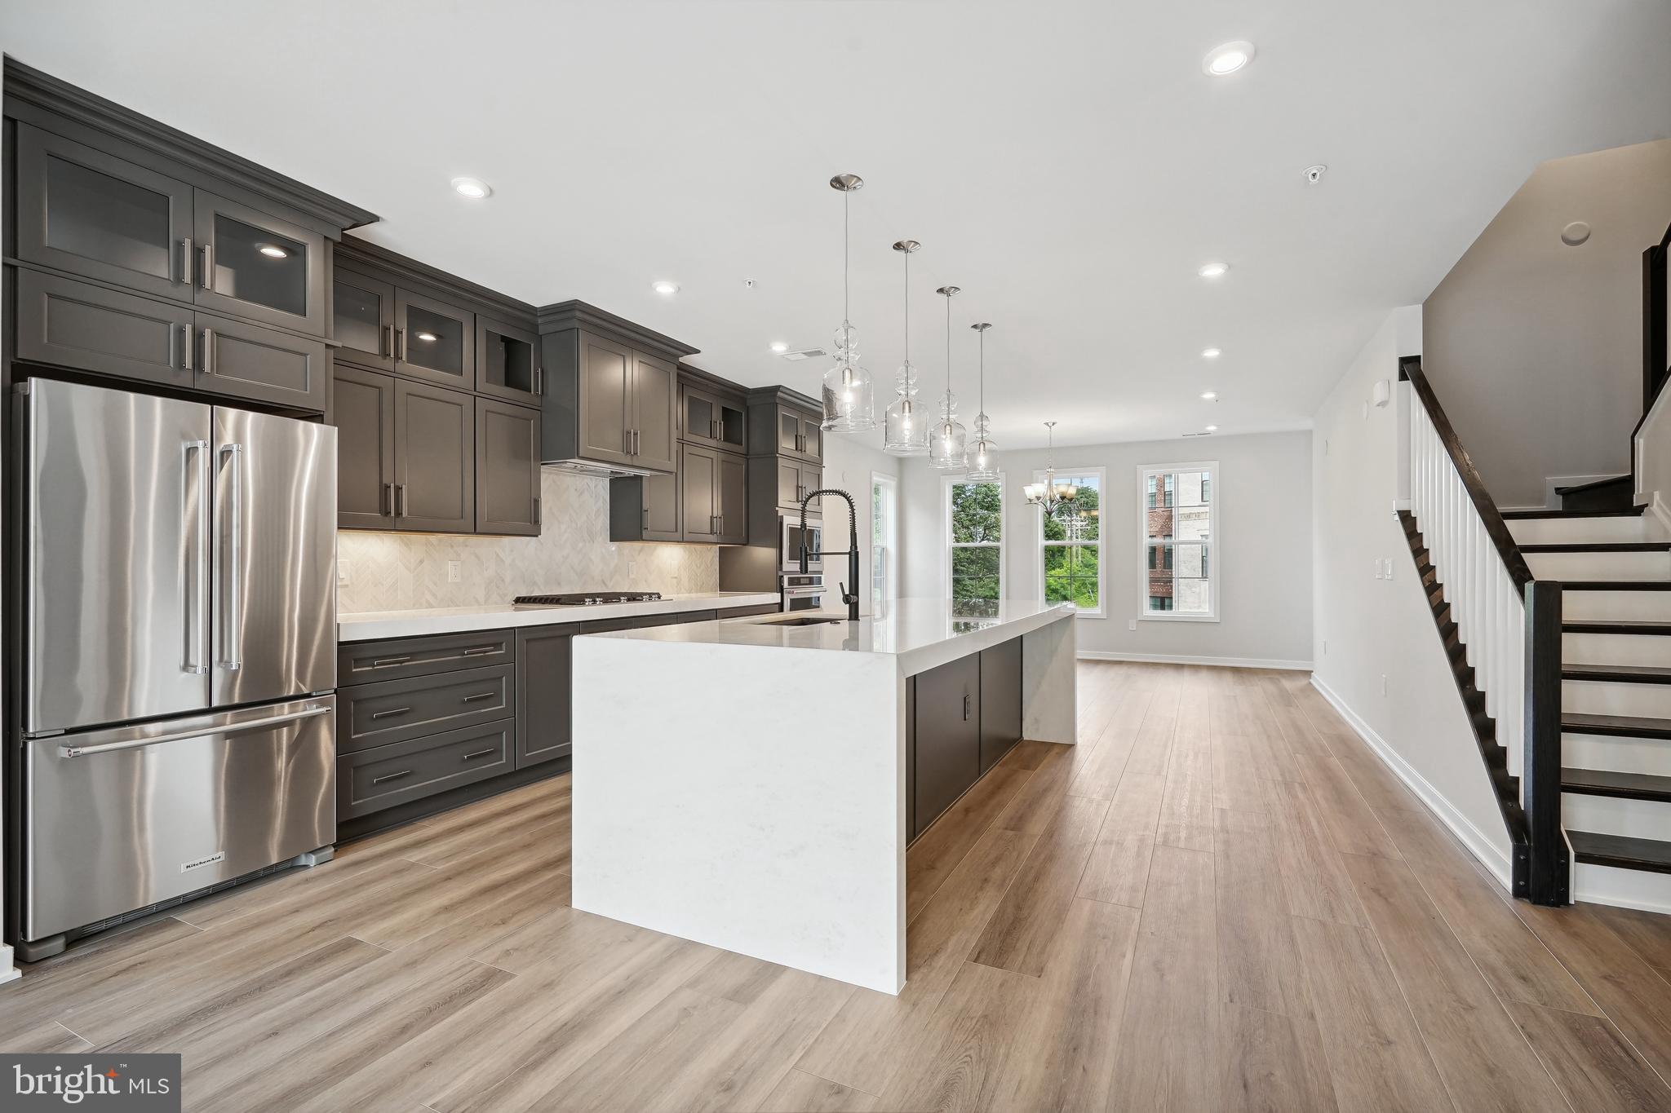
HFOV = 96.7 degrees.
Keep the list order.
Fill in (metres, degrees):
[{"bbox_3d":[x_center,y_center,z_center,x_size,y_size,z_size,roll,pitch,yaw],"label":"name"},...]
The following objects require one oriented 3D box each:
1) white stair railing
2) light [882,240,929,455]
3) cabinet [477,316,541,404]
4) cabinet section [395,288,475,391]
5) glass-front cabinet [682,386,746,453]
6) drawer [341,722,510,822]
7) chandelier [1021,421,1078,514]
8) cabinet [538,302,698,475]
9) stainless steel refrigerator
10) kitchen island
[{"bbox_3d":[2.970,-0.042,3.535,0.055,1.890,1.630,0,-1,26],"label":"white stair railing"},{"bbox_3d":[0.338,-0.988,3.506,0.218,0.984,0.218,0,-1,0],"label":"light"},{"bbox_3d":[-2.024,-1.119,4.383,0.304,0.454,0.448,0,-1,26],"label":"cabinet"},{"bbox_3d":[-2.213,-1.105,3.917,0.340,0.437,0.442,0,-1,26],"label":"cabinet section"},{"bbox_3d":[-1.115,-1.117,6.208,0.313,0.432,0.878,0,-1,26],"label":"glass-front cabinet"},{"bbox_3d":[-2.119,0.995,3.641,0.500,0.280,0.888,0,-1,26],"label":"drawer"},{"bbox_3d":[2.310,-0.936,7.953,0.580,0.977,0.580,0,-1,26],"label":"chandelier"},{"bbox_3d":[-1.545,-1.016,4.928,0.680,0.880,1.120,0,-1,26],"label":"cabinet"},{"bbox_3d":[-2.541,0.367,2.810,0.715,1.805,0.908,0,-1,26],"label":"stainless steel refrigerator"},{"bbox_3d":[0.342,0.767,3.792,1.223,0.952,3.236,0,-1,26],"label":"kitchen island"}]

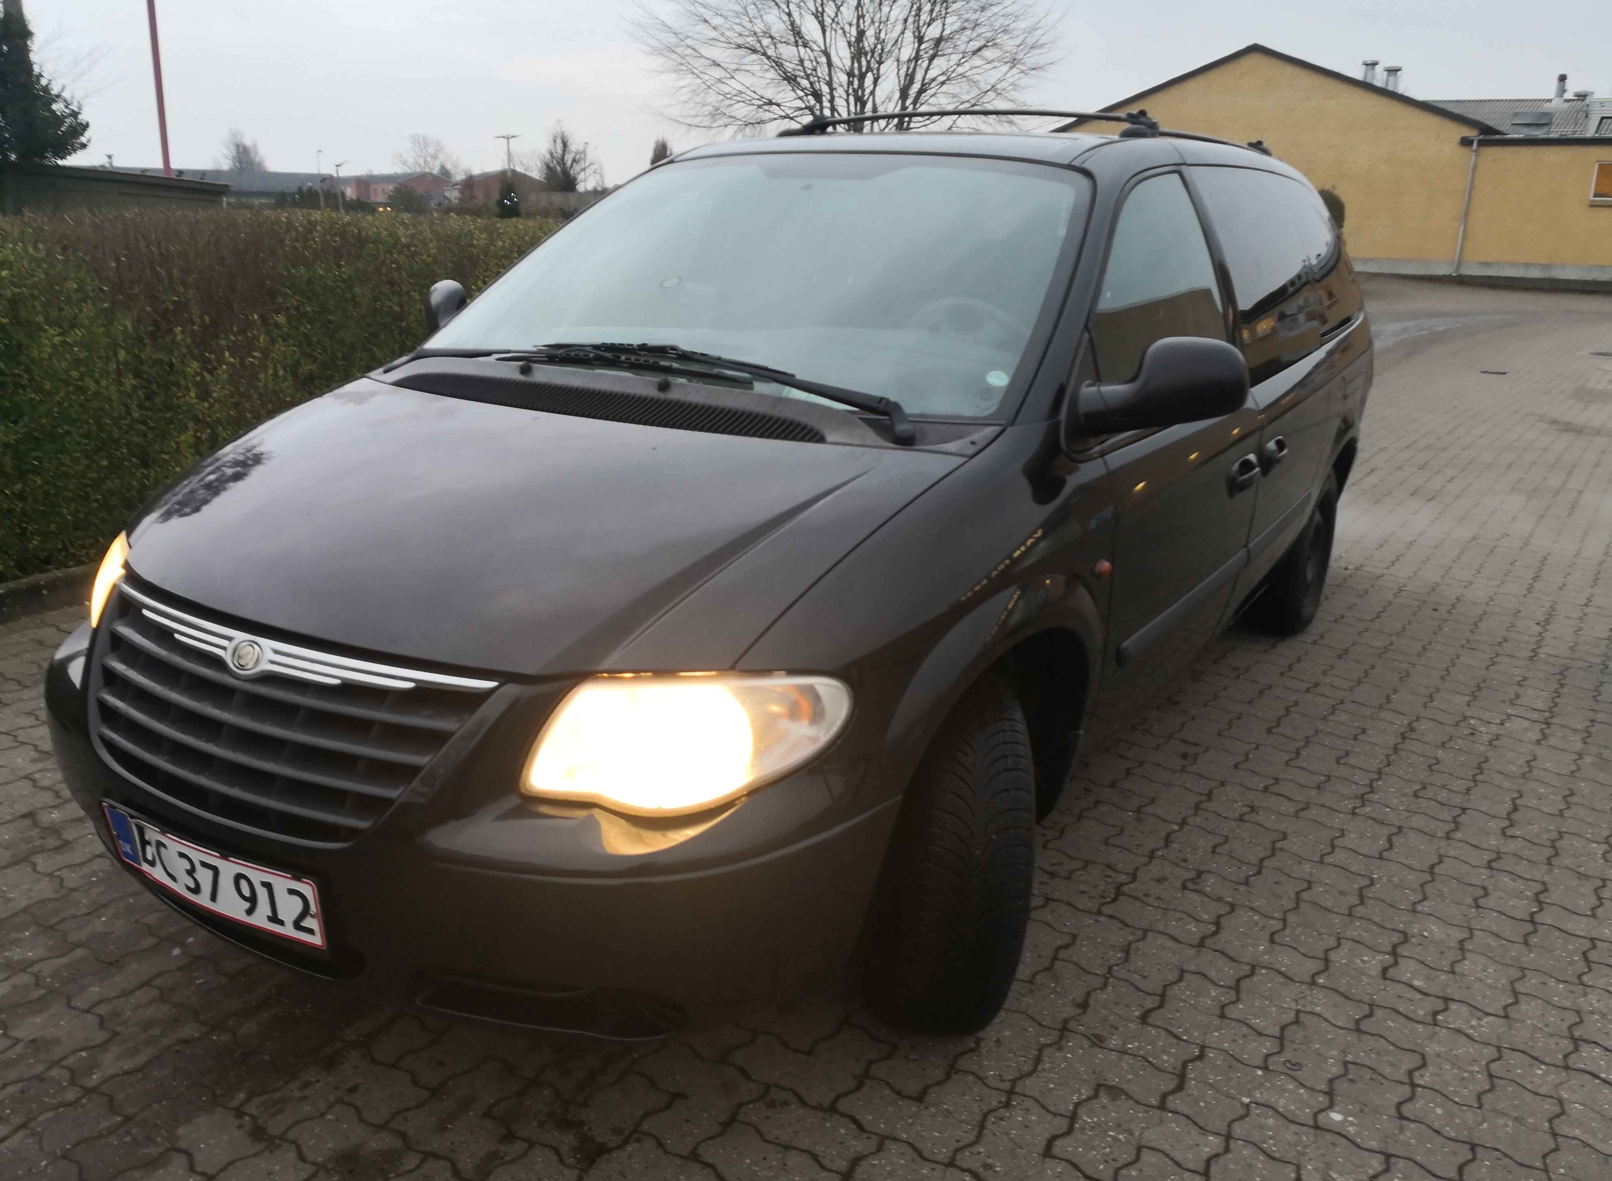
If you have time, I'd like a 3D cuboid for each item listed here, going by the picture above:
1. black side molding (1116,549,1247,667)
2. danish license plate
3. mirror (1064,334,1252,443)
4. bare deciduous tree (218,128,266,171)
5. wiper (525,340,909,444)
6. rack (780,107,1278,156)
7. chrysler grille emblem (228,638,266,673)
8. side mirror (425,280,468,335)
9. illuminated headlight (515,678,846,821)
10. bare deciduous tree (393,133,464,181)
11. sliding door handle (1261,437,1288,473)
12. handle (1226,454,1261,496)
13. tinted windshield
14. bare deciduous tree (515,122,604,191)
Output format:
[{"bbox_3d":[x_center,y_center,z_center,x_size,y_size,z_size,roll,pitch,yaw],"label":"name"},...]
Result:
[{"bbox_3d":[0.913,0.024,2.977,0.028,0.060,1.060,10,17,28],"label":"black side molding"},{"bbox_3d":[-0.922,0.438,1.941,0.504,0.120,0.025,11,26,29],"label":"danish license plate"},{"bbox_3d":[0.685,-0.382,2.408,0.290,0.205,0.190,11,18,30],"label":"mirror"},{"bbox_3d":[-64.549,-48.628,143.853,6.000,9.000,6.000,-5,17,-23],"label":"bare deciduous tree"},{"bbox_3d":[-0.192,-0.410,2.491,0.910,0.090,0.090,17,21,30],"label":"wiper"},{"bbox_3d":[0.849,-1.530,4.331,1.190,0.120,2.050,11,18,30],"label":"rack"},{"bbox_3d":[-0.855,0.100,1.922,0.063,0.062,0.018,11,-7,29],"label":"chrysler grille emblem"},{"bbox_3d":[-0.951,-0.755,3.485,0.270,0.195,0.145,11,18,29],"label":"side mirror"},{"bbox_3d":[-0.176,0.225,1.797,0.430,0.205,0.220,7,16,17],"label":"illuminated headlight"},{"bbox_3d":[-24.201,-25.494,80.675,4.700,7.900,4.700,-3,16,-16],"label":"bare deciduous tree"},{"bbox_3d":[1.292,-0.363,3.444,0.060,0.075,0.190,11,18,30],"label":"sliding door handle"},{"bbox_3d":[1.147,-0.300,3.314,0.055,0.090,0.220,11,18,29],"label":"handle"},{"bbox_3d":[-0.141,-0.756,2.872,1.570,0.150,1.000,11,49,30],"label":"tinted windshield"},{"bbox_3d":[-14.237,-24.396,72.706,4.600,4.900,4.600,-1,16,-11],"label":"bare deciduous tree"}]

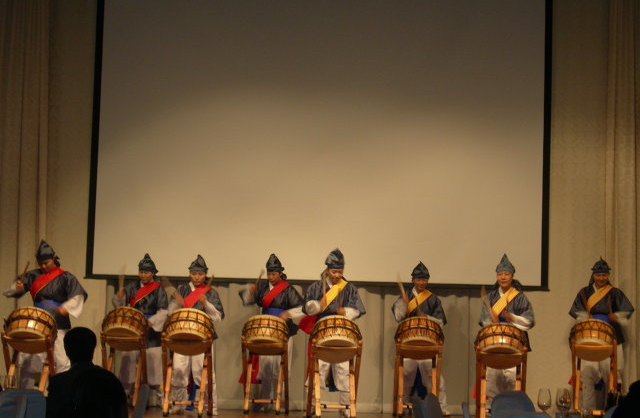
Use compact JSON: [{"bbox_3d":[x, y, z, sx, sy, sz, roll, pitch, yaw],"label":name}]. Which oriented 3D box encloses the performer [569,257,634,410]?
[{"bbox_3d":[3.115,1.437,18.826,0.710,1.803,0.500,1,-5,8],"label":"performer"}]

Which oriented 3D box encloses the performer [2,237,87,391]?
[{"bbox_3d":[-2.770,1.164,17.100,0.750,1.710,0.520,1,-5,12],"label":"performer"}]

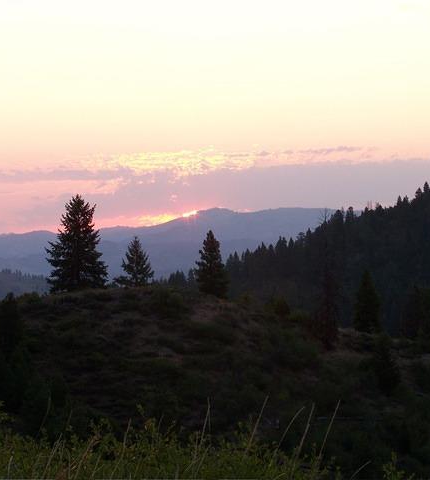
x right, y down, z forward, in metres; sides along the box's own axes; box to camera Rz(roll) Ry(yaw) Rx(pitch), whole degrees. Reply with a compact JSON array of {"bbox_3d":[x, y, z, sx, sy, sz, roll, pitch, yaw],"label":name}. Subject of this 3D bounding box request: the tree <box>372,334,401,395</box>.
[{"bbox_3d":[15.460,11.220,140.000,2.700,5.400,2.700,0,0,0],"label":"tree"}]

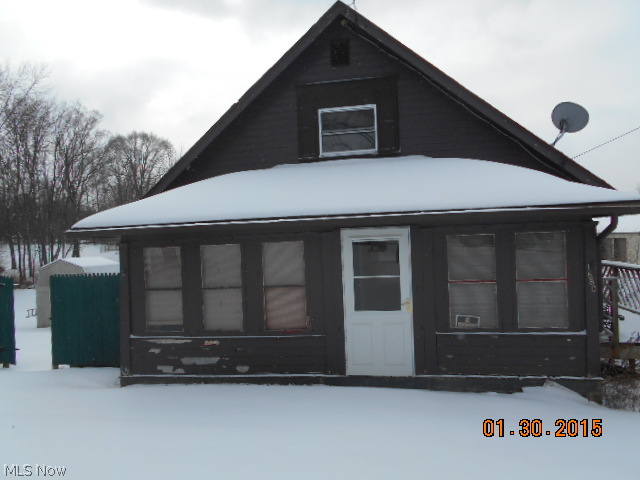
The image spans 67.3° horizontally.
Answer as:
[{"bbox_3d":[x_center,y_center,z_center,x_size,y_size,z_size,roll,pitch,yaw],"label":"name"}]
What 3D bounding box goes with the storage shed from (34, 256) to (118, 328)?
[{"bbox_3d":[-7.749,1.645,15.798,2.100,2.150,1.700,-2,-1,22],"label":"storage shed"}]

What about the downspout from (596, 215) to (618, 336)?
[{"bbox_3d":[3.619,0.480,6.052,0.120,1.530,0.500,-2,-1,9],"label":"downspout"}]

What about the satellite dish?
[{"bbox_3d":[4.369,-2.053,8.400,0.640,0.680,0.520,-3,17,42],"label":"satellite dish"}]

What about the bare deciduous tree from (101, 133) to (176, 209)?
[{"bbox_3d":[-21.086,-6.000,56.000,8.200,13.400,8.200,-2,-1,-21],"label":"bare deciduous tree"}]

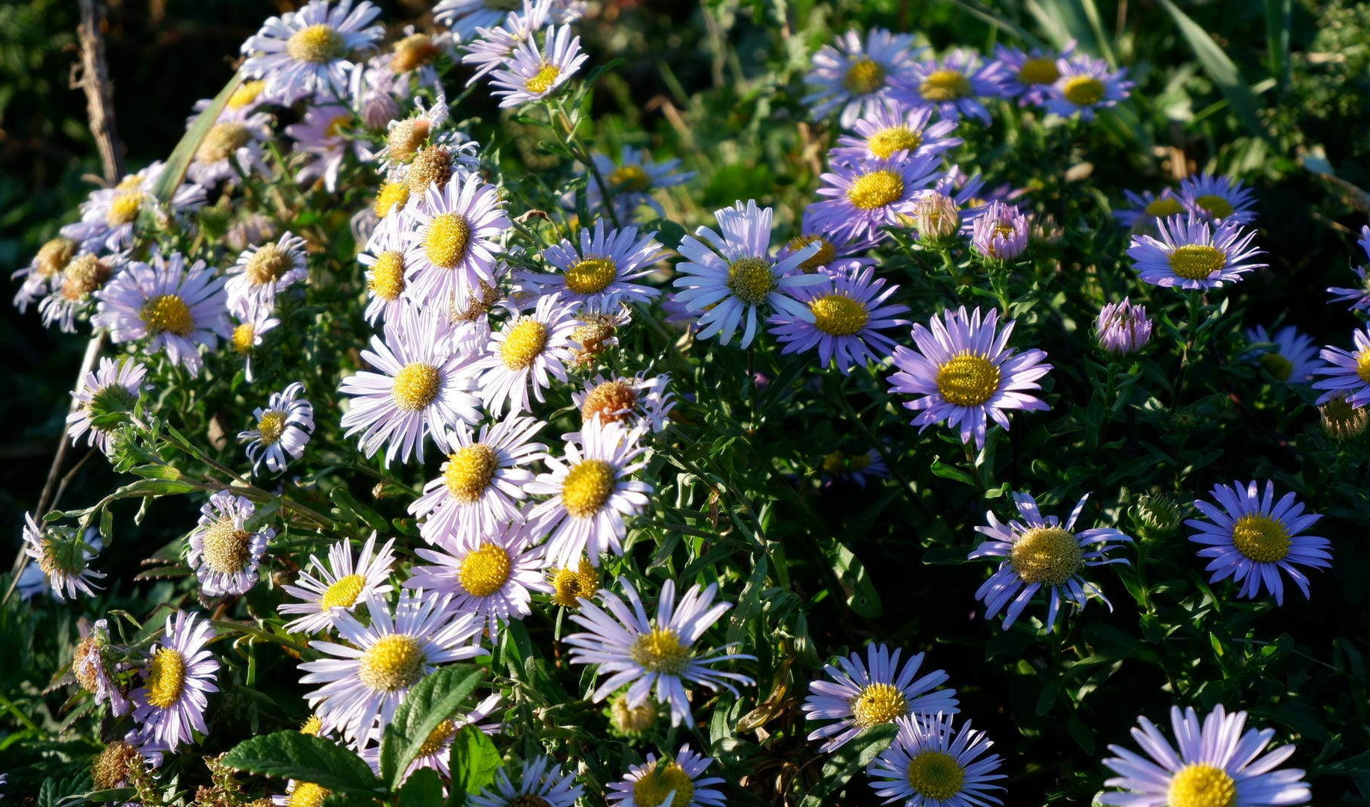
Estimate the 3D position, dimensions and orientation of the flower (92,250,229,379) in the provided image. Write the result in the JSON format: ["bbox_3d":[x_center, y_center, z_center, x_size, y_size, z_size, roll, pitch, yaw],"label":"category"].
[{"bbox_3d":[-0.151,-0.026,0.750,0.040,0.013,0.040,5,61,10],"label":"flower"}]

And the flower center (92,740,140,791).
[{"bbox_3d":[-0.125,0.080,0.570,0.011,0.006,0.011,24,78,41],"label":"flower center"}]

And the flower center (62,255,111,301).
[{"bbox_3d":[-0.176,-0.037,0.760,0.014,0.009,0.014,-15,55,15],"label":"flower center"}]

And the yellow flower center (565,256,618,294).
[{"bbox_3d":[-0.026,-0.036,0.720,0.014,0.006,0.014,0,44,0],"label":"yellow flower center"}]

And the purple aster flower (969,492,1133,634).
[{"bbox_3d":[0.091,0.040,0.645,0.040,0.013,0.040,0,60,0],"label":"purple aster flower"}]

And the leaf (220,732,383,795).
[{"bbox_3d":[-0.080,0.075,0.535,0.035,0.006,0.018,9,37,7],"label":"leaf"}]

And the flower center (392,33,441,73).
[{"bbox_3d":[-0.079,-0.103,0.760,0.015,0.008,0.015,-39,35,-2],"label":"flower center"}]

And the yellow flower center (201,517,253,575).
[{"bbox_3d":[-0.120,0.038,0.680,0.015,0.015,0.008,-10,-13,10],"label":"yellow flower center"}]

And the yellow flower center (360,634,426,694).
[{"bbox_3d":[-0.066,0.059,0.583,0.015,0.007,0.015,-11,59,3],"label":"yellow flower center"}]

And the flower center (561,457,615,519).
[{"bbox_3d":[-0.026,0.022,0.680,0.015,0.007,0.015,-7,67,16],"label":"flower center"}]

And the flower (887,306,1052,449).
[{"bbox_3d":[0.066,-0.006,0.600,0.037,0.011,0.037,-2,59,-5],"label":"flower"}]

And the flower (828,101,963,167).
[{"bbox_3d":[0.065,-0.079,0.790,0.040,0.014,0.040,-7,40,7],"label":"flower"}]

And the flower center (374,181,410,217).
[{"bbox_3d":[-0.073,-0.051,0.650,0.010,0.010,0.005,22,-10,39],"label":"flower center"}]

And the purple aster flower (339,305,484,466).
[{"bbox_3d":[-0.064,-0.004,0.610,0.036,0.036,0.011,7,-16,14],"label":"purple aster flower"}]

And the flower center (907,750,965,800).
[{"bbox_3d":[0.054,0.080,0.560,0.012,0.005,0.012,0,63,0],"label":"flower center"}]

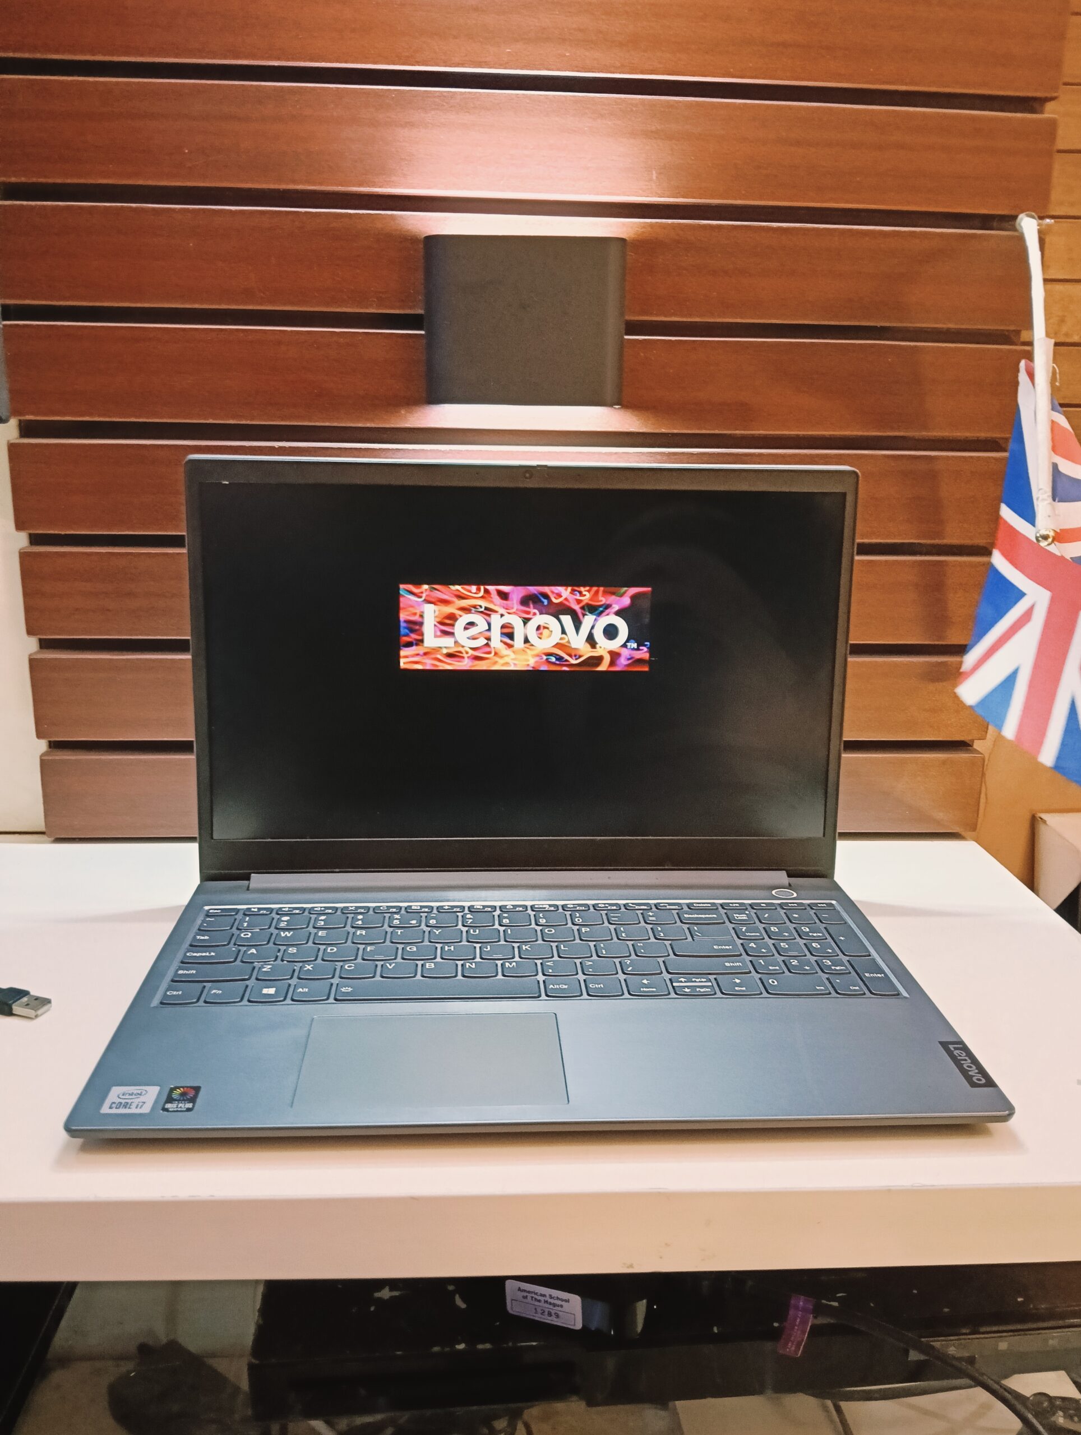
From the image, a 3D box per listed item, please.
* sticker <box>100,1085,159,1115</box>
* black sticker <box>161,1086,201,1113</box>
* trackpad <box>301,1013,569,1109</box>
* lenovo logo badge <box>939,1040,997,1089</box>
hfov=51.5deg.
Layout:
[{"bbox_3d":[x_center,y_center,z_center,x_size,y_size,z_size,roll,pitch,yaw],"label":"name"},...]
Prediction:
[{"bbox_3d":[-0.157,0.147,0.430,0.018,0.001,0.017,0,15,-4],"label":"sticker"},{"bbox_3d":[-0.138,0.147,0.431,0.012,0.001,0.016,0,15,-4],"label":"black sticker"},{"bbox_3d":[-0.044,0.141,0.463,0.106,0.002,0.067,0,15,-4],"label":"trackpad"},{"bbox_3d":[0.178,0.144,0.467,0.011,0.001,0.034,0,15,-4],"label":"lenovo logo badge"}]

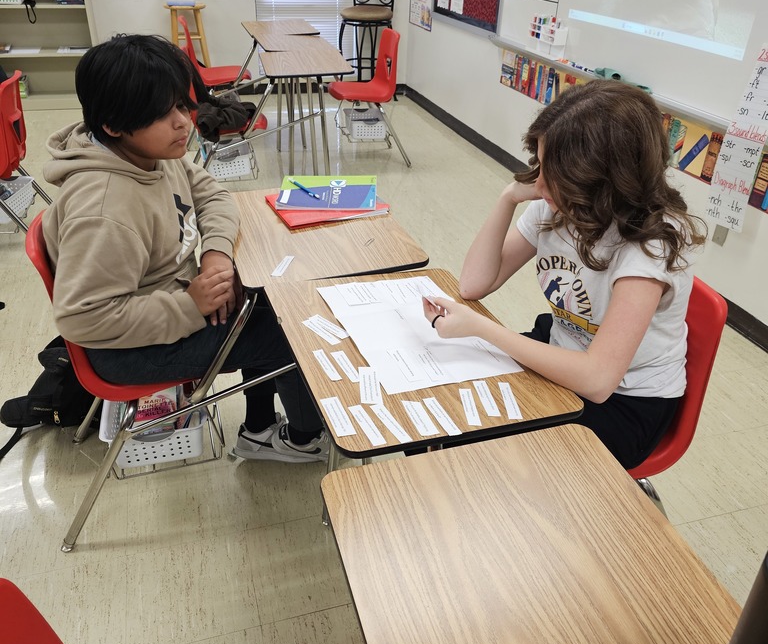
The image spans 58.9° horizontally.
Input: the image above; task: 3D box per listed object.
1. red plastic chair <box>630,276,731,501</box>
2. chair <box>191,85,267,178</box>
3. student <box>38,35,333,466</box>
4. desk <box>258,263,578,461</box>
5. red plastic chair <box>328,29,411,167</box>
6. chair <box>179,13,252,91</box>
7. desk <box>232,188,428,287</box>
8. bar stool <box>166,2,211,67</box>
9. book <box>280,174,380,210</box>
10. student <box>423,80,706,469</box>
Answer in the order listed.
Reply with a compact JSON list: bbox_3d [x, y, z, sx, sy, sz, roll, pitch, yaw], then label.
[{"bbox_3d":[0.487,0.253,1.691,0.540,0.830,0.480,-8,32,-16],"label":"red plastic chair"},{"bbox_3d":[-0.930,-1.100,3.843,0.540,0.830,0.480,-8,32,-16],"label":"chair"},{"bbox_3d":[-0.481,-0.068,1.752,0.701,1.250,0.473,-3,31,-9],"label":"student"},{"bbox_3d":[0.030,0.356,1.612,0.460,0.745,0.610,-9,33,-18],"label":"desk"},{"bbox_3d":[-0.125,-1.500,4.559,0.540,0.830,0.480,-8,32,-16],"label":"red plastic chair"},{"bbox_3d":[-1.234,-1.801,5.015,0.530,0.820,0.480,-8,33,-16],"label":"chair"},{"bbox_3d":[-0.215,0.057,2.079,0.465,0.755,0.610,-9,33,-18],"label":"desk"},{"bbox_3d":[-1.636,-2.256,5.764,0.390,0.780,0.390,-8,32,-16],"label":"bar stool"},{"bbox_3d":[-0.165,-0.383,2.025,0.279,0.016,0.216,2,35,0],"label":"book"},{"bbox_3d":[0.377,0.126,1.497,0.562,1.240,0.481,-19,37,-31],"label":"student"}]

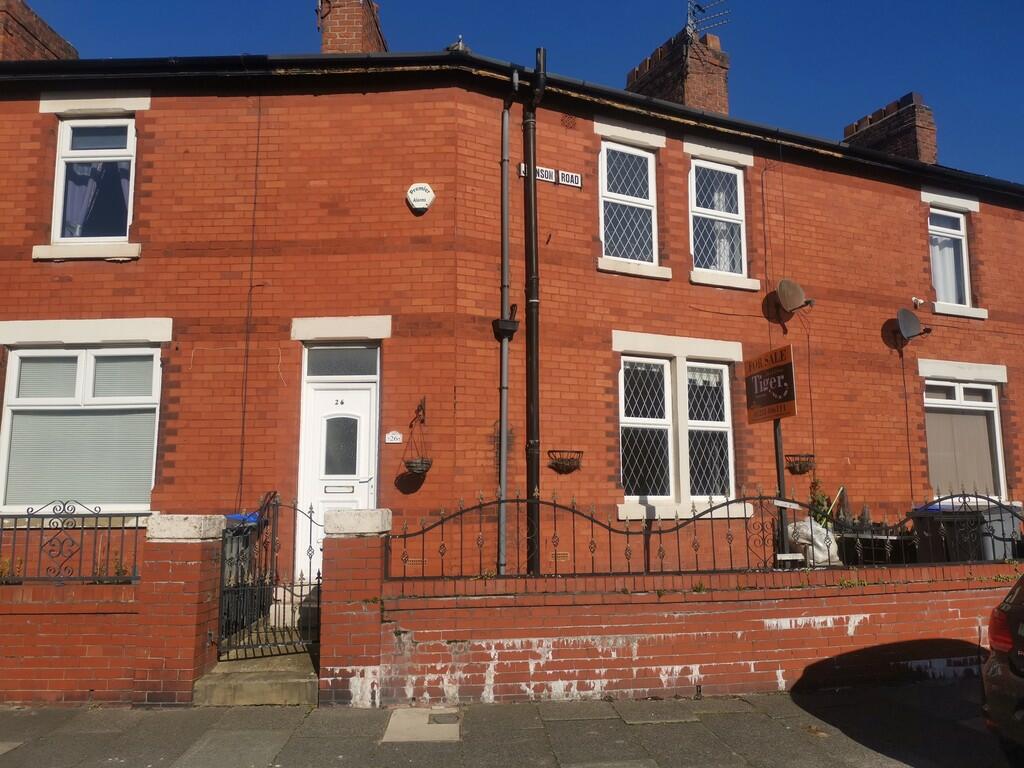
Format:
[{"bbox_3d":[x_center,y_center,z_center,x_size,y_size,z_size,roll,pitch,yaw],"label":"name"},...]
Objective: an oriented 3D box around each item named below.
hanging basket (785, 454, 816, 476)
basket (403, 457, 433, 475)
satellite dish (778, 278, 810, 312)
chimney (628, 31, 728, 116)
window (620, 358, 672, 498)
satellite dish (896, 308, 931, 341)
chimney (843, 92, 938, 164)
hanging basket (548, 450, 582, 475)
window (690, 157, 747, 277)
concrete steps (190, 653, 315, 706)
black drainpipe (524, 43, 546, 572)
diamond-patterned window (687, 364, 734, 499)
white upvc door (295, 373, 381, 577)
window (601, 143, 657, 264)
[{"bbox_3d":[3.807,1.061,10.395,0.430,0.250,0.210,3,-9,-24],"label":"hanging basket"},{"bbox_3d":[-0.951,0.825,8.080,0.300,0.180,0.300,-1,-8,2],"label":"basket"},{"bbox_3d":[3.632,-1.143,10.217,0.420,0.410,0.350,8,-11,-44],"label":"satellite dish"},{"bbox_3d":[2.775,-4.839,13.645,0.830,1.370,1.900,3,-9,-24],"label":"chimney"},{"bbox_3d":[1.624,0.564,9.754,0.765,1.775,0.100,3,-9,-24],"label":"window"},{"bbox_3d":[5.624,-0.836,11.215,0.430,0.430,0.400,4,-9,-27],"label":"satellite dish"},{"bbox_3d":[7.811,-4.843,16.602,0.570,1.540,1.860,3,-9,-24],"label":"chimney"},{"bbox_3d":[0.625,0.856,8.721,0.410,0.250,0.200,3,-9,-24],"label":"hanging basket"},{"bbox_3d":[2.731,-2.179,10.653,0.920,1.540,0.100,3,-9,-24],"label":"window"},{"bbox_3d":[-1.996,2.443,6.527,0.980,0.230,0.520,-1,-8,2],"label":"concrete steps"},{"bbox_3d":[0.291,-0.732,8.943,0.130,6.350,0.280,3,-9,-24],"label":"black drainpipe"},{"bbox_3d":[2.420,0.584,9.838,0.690,1.670,0.080,3,-9,-24],"label":"diamond-patterned window"},{"bbox_3d":[-1.826,0.980,8.438,0.830,2.110,0.080,-1,-8,2],"label":"white upvc door"},{"bbox_3d":[1.456,-2.252,10.081,0.865,1.535,0.100,3,-9,-24],"label":"window"}]

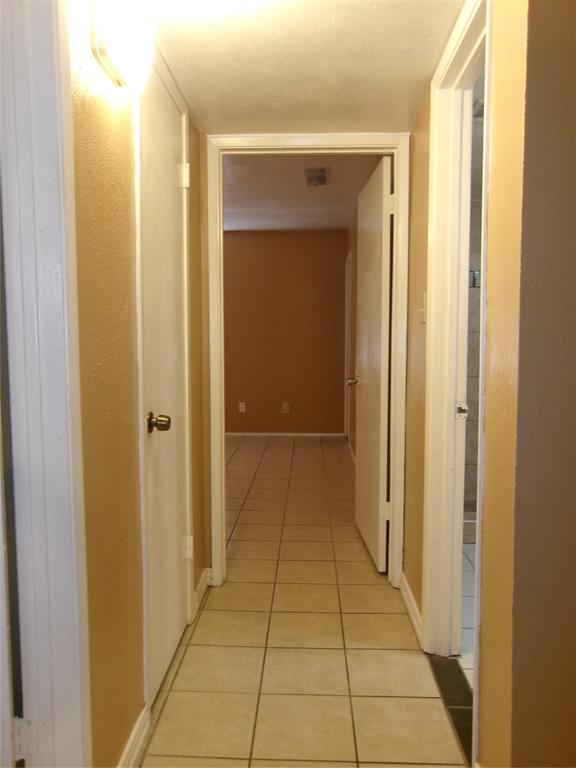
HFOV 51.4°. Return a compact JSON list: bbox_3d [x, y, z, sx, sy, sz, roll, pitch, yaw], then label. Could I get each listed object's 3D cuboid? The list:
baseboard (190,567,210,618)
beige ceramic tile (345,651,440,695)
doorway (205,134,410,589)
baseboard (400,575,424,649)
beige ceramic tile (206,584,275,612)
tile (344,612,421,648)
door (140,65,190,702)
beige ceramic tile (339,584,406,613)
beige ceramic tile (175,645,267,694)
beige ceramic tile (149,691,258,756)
[{"bbox_3d":[-0.399,0.947,2.701,0.015,0.088,0.371,0,4,2],"label":"baseboard"},{"bbox_3d":[0.366,1.046,2.167,0.302,0.010,0.302,0,5,2],"label":"beige ceramic tile"},{"bbox_3d":[0.094,-0.085,2.862,0.923,2.122,0.140,0,4,2],"label":"doorway"},{"bbox_3d":[0.526,0.957,2.579,0.015,0.085,0.547,0,4,2],"label":"baseboard"},{"bbox_3d":[-0.221,0.990,2.779,0.310,0.010,0.307,0,4,2],"label":"beige ceramic tile"},{"bbox_3d":[0.377,1.014,2.450,0.301,0.010,0.307,0,4,2],"label":"tile"},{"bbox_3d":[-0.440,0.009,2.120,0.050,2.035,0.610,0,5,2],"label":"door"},{"bbox_3d":[0.387,0.992,2.757,0.298,0.010,0.307,0,4,2],"label":"beige ceramic tile"},{"bbox_3d":[-0.243,1.041,2.186,0.302,0.010,0.302,0,5,2],"label":"beige ceramic tile"},{"bbox_3d":[-0.253,1.065,1.880,0.302,0.010,0.302,0,5,2],"label":"beige ceramic tile"}]

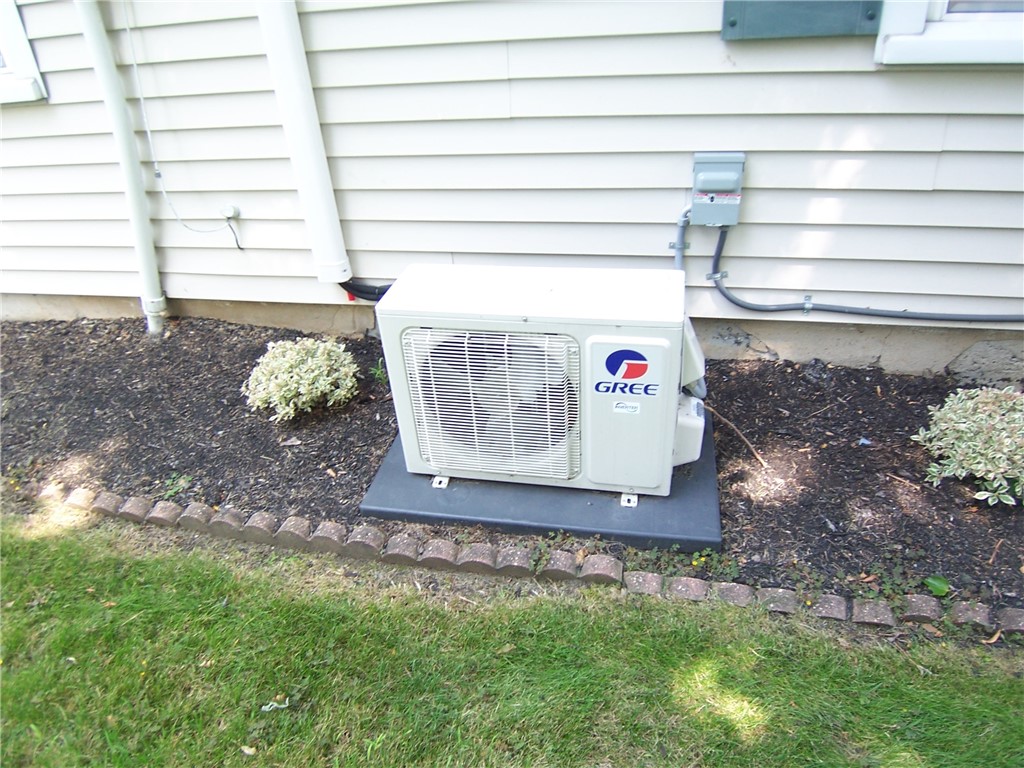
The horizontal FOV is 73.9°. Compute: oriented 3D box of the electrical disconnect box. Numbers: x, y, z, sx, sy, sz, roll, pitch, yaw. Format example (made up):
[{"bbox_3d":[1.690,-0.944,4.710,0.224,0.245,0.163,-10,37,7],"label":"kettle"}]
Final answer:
[{"bbox_3d":[0.569,-0.543,1.881,0.130,0.194,0.076,4,35,13],"label":"electrical disconnect box"}]

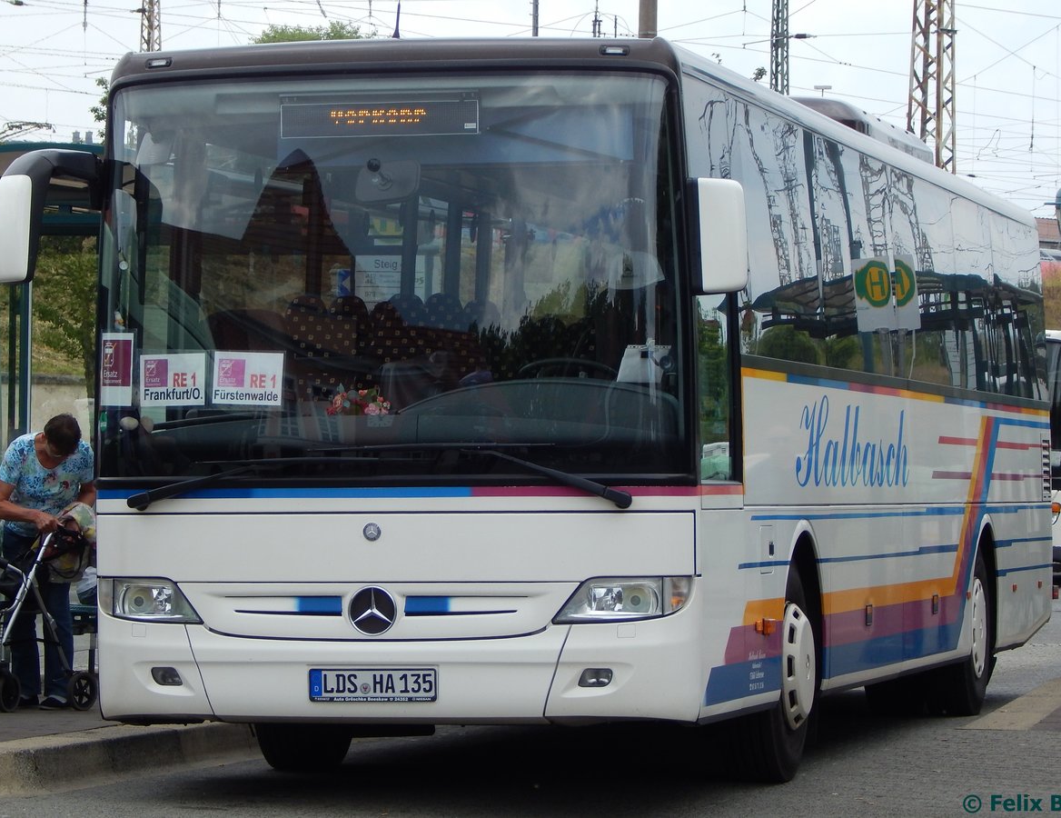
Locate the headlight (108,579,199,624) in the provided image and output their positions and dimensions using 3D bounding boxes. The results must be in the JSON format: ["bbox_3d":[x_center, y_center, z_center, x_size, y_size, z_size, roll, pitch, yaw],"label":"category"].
[{"bbox_3d":[-1.528,0.787,18.186,0.440,0.195,0.190,-1,-1,19],"label":"headlight"}]

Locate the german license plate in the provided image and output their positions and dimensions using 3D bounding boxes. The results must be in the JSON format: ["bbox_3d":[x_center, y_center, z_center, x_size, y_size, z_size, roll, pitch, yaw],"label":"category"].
[{"bbox_3d":[-0.632,1.110,17.815,0.527,0.132,0.020,-1,-1,14],"label":"german license plate"}]

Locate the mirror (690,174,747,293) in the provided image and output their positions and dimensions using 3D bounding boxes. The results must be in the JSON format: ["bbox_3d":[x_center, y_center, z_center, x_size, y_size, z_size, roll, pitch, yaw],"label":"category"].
[{"bbox_3d":[0.755,-0.689,17.732,0.235,0.465,0.160,0,-1,2],"label":"mirror"}]

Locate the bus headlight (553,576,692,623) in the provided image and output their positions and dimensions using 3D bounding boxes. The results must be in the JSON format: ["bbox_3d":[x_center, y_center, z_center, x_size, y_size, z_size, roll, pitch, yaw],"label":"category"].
[{"bbox_3d":[0.363,0.765,17.729,0.510,0.195,0.210,-1,-1,9],"label":"bus headlight"}]

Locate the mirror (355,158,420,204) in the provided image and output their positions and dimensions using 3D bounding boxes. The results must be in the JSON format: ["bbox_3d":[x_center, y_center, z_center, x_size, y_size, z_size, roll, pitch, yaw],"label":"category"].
[{"bbox_3d":[-0.582,-0.925,18.046,0.275,0.175,0.080,-1,-8,27],"label":"mirror"}]

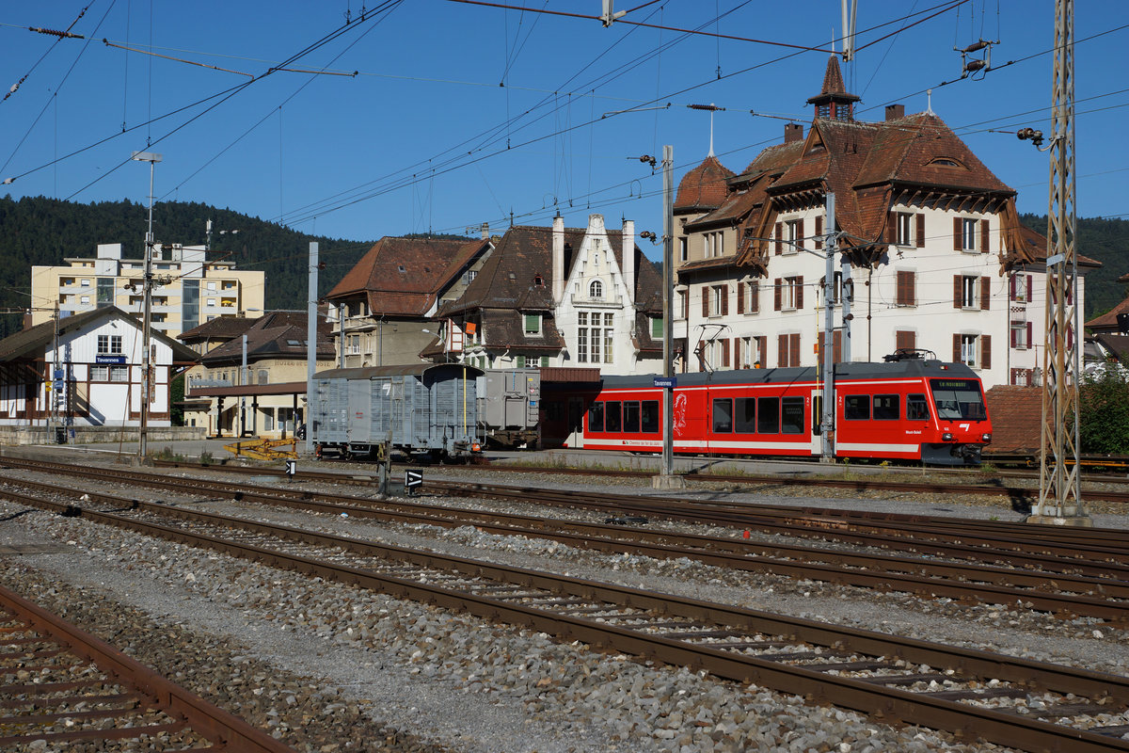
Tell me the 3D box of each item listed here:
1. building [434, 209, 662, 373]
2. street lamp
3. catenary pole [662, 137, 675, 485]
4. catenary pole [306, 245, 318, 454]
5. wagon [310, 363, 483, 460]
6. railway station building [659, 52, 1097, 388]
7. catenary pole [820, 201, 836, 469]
[{"bbox_3d":[0.210,-2.683,111.695,16.000,15.600,11.500,1,-2,-20],"label":"building"},{"bbox_3d":[-15.097,-2.602,59.137,1.000,11.235,0.450,1,-2,-29],"label":"street lamp"},{"bbox_3d":[2.704,-1.670,42.395,0.240,8.640,0.240,1,-2,-29],"label":"catenary pole"},{"bbox_3d":[-11.745,-1.335,76.115,0.330,9.911,0.330,1,-2,-29],"label":"catenary pole"},{"bbox_3d":[-6.325,1.424,60.614,2.500,3.530,8.400,2,-2,-38],"label":"wagon"},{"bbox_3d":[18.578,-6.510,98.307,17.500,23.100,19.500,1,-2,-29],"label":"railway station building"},{"bbox_3d":[9.920,-1.811,61.120,0.290,9.996,0.290,1,-2,-29],"label":"catenary pole"}]

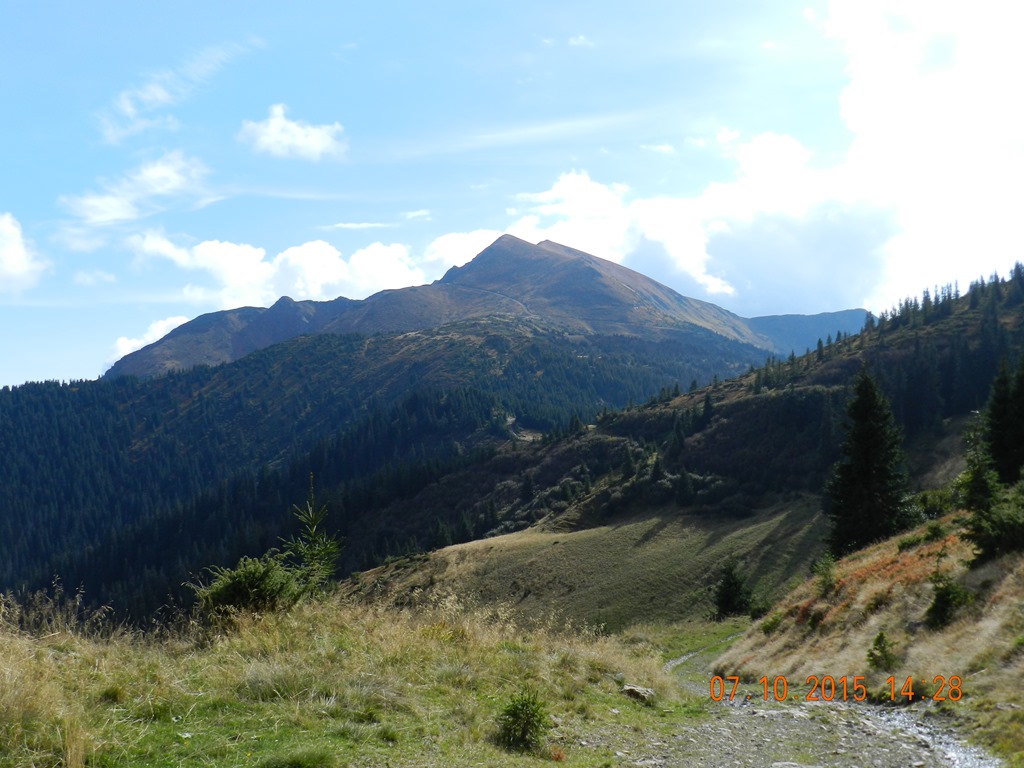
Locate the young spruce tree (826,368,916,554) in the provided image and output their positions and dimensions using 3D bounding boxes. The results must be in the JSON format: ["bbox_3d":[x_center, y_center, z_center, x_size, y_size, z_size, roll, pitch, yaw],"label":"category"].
[{"bbox_3d":[13.320,3.010,42.000,3.300,7.290,3.300,0,0,0],"label":"young spruce tree"}]

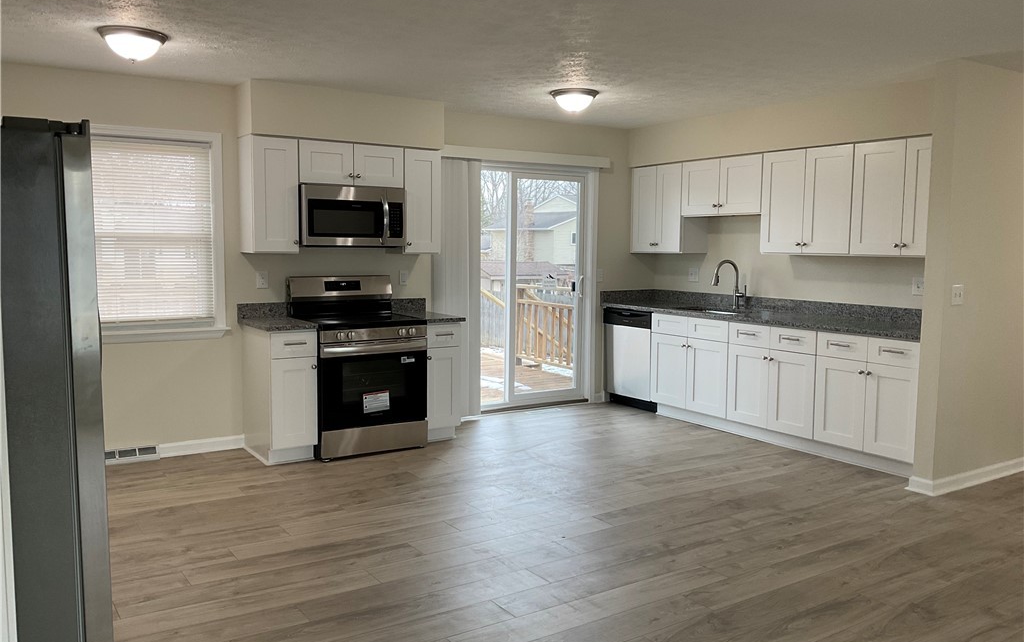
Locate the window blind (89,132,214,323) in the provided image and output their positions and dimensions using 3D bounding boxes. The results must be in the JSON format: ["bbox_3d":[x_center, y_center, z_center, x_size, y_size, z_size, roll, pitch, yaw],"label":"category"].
[{"bbox_3d":[-2.327,-0.571,5.559,0.747,1.172,0.040,-3,6,-34],"label":"window blind"}]

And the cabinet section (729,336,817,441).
[{"bbox_3d":[2.050,0.437,6.271,0.504,0.664,0.785,-3,6,-33],"label":"cabinet section"}]

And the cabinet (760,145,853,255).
[{"bbox_3d":[2.231,-0.855,6.242,0.327,0.753,0.772,-3,6,-33],"label":"cabinet"}]

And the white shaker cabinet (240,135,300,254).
[{"bbox_3d":[-1.632,-0.838,5.770,0.308,0.757,0.321,-3,6,-34],"label":"white shaker cabinet"}]

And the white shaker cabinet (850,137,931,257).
[{"bbox_3d":[2.661,-0.798,5.619,0.321,0.757,0.764,-3,6,-34],"label":"white shaker cabinet"}]

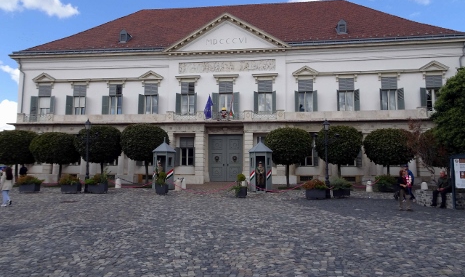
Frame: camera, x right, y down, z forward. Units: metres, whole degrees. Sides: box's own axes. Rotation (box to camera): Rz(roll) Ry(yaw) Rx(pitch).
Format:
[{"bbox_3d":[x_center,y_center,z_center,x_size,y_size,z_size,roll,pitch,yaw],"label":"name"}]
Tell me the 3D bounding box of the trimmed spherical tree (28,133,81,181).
[{"bbox_3d":[-14.368,1.610,26.301,3.650,4.222,3.650,0,-5,6],"label":"trimmed spherical tree"}]

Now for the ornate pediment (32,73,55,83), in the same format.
[{"bbox_3d":[-17.421,-5.622,29.869,2.050,0.851,0.380,0,-5,6],"label":"ornate pediment"}]

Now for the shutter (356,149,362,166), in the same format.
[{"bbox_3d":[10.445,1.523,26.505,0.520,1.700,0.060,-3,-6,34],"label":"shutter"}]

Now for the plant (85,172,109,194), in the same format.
[{"bbox_3d":[-8.011,2.616,19.267,1.400,1.320,0.750,0,-5,7],"label":"plant"}]

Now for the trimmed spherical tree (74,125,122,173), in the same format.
[{"bbox_3d":[-10.794,1.333,26.229,3.550,4.783,3.550,0,-5,6],"label":"trimmed spherical tree"}]

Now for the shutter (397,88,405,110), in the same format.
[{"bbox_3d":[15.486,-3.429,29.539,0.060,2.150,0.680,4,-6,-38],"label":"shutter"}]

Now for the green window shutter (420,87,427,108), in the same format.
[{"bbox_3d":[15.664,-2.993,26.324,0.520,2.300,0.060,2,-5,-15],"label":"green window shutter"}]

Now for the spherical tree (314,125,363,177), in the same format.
[{"bbox_3d":[8.331,1.424,25.185,3.492,4.833,3.492,0,-5,7],"label":"spherical tree"}]

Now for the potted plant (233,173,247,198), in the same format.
[{"bbox_3d":[0.381,2.459,16.852,0.760,1.254,0.680,0,-5,6],"label":"potted plant"}]

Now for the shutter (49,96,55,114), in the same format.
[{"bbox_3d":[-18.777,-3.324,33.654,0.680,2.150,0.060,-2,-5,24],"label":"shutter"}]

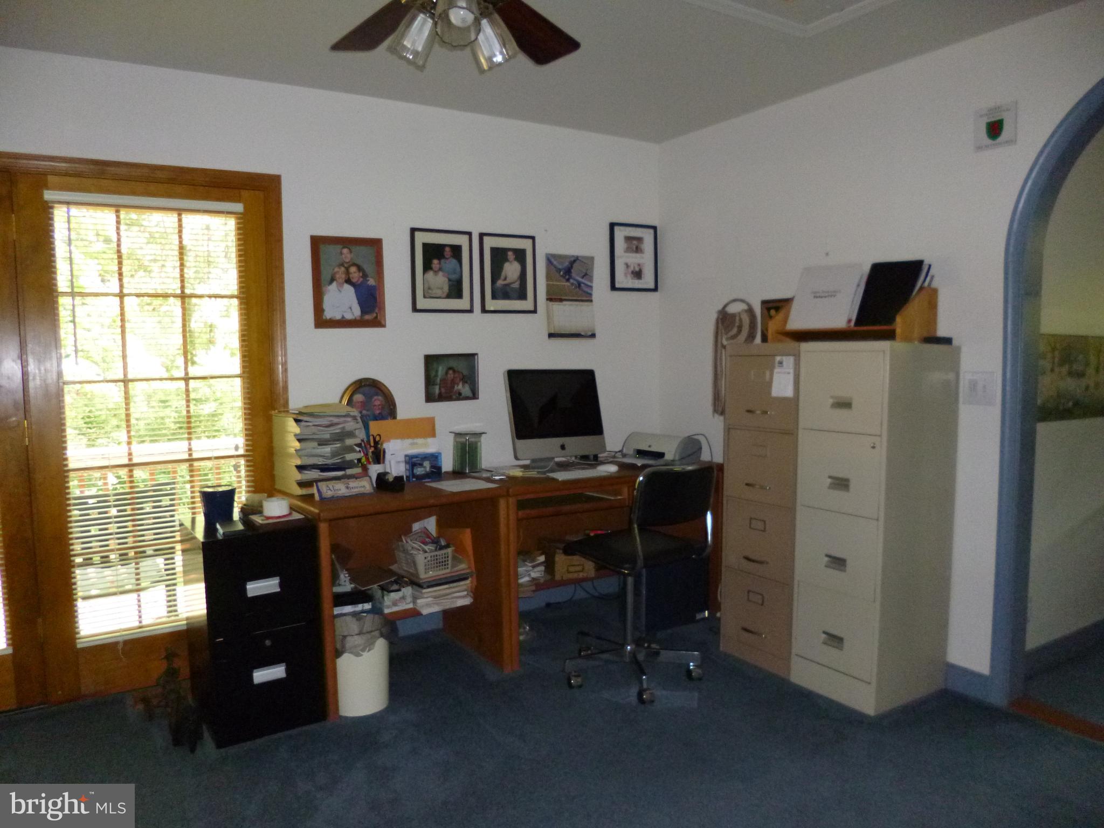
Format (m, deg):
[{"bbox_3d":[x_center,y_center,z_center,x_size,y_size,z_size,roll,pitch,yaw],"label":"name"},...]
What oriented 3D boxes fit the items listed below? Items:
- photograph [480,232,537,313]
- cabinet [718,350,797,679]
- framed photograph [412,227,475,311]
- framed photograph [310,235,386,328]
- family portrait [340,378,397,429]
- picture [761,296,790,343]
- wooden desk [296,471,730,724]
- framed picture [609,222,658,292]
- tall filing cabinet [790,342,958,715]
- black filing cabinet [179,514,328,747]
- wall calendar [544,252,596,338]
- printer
[{"bbox_3d":[-0.199,-0.667,3.656,0.311,0.375,0.022,-4,6,-32],"label":"photograph"},{"bbox_3d":[1.008,0.368,3.205,0.438,1.319,0.379,-4,6,-32],"label":"cabinet"},{"bbox_3d":[-0.489,-0.647,3.474,0.306,0.375,0.022,-4,6,-32],"label":"framed photograph"},{"bbox_3d":[-0.856,-0.556,3.248,0.312,0.388,0.022,-4,6,-32],"label":"framed photograph"},{"bbox_3d":[-0.811,0.004,3.386,0.255,0.315,0.027,-4,6,-32],"label":"family portrait"},{"bbox_3d":[1.050,-0.407,3.498,0.022,0.235,0.245,-4,6,-32],"label":"picture"},{"bbox_3d":[-0.138,0.638,3.428,1.944,0.762,0.613,-4,6,-32],"label":"wooden desk"},{"bbox_3d":[0.445,-0.837,4.110,0.318,0.356,0.022,-4,6,-32],"label":"framed picture"},{"bbox_3d":[1.208,0.390,2.890,0.430,1.321,0.381,-4,6,-32],"label":"tall filing cabinet"},{"bbox_3d":[-1.094,0.742,2.779,0.381,0.721,0.435,-4,6,-35],"label":"black filing cabinet"},{"bbox_3d":[0.102,-0.599,3.920,0.290,0.424,0.012,-4,6,-32],"label":"wall calendar"},{"bbox_3d":[0.538,0.151,3.791,0.205,0.132,0.400,-4,6,-32],"label":"printer"}]

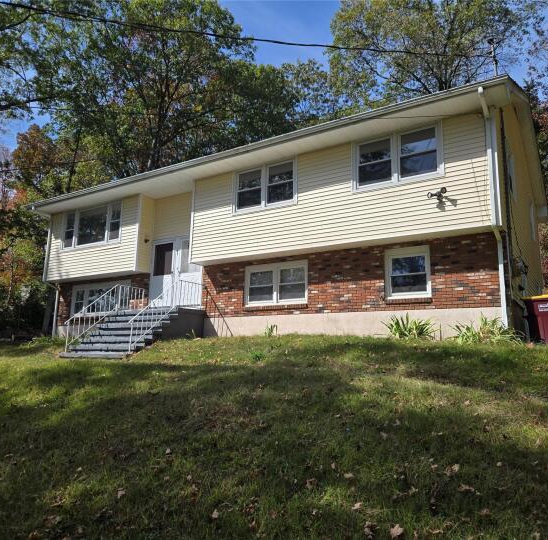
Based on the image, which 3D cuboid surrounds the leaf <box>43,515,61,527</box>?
[{"bbox_3d":[-1.572,1.761,3.377,0.120,0.035,0.110,-5,-1,-27],"label":"leaf"}]

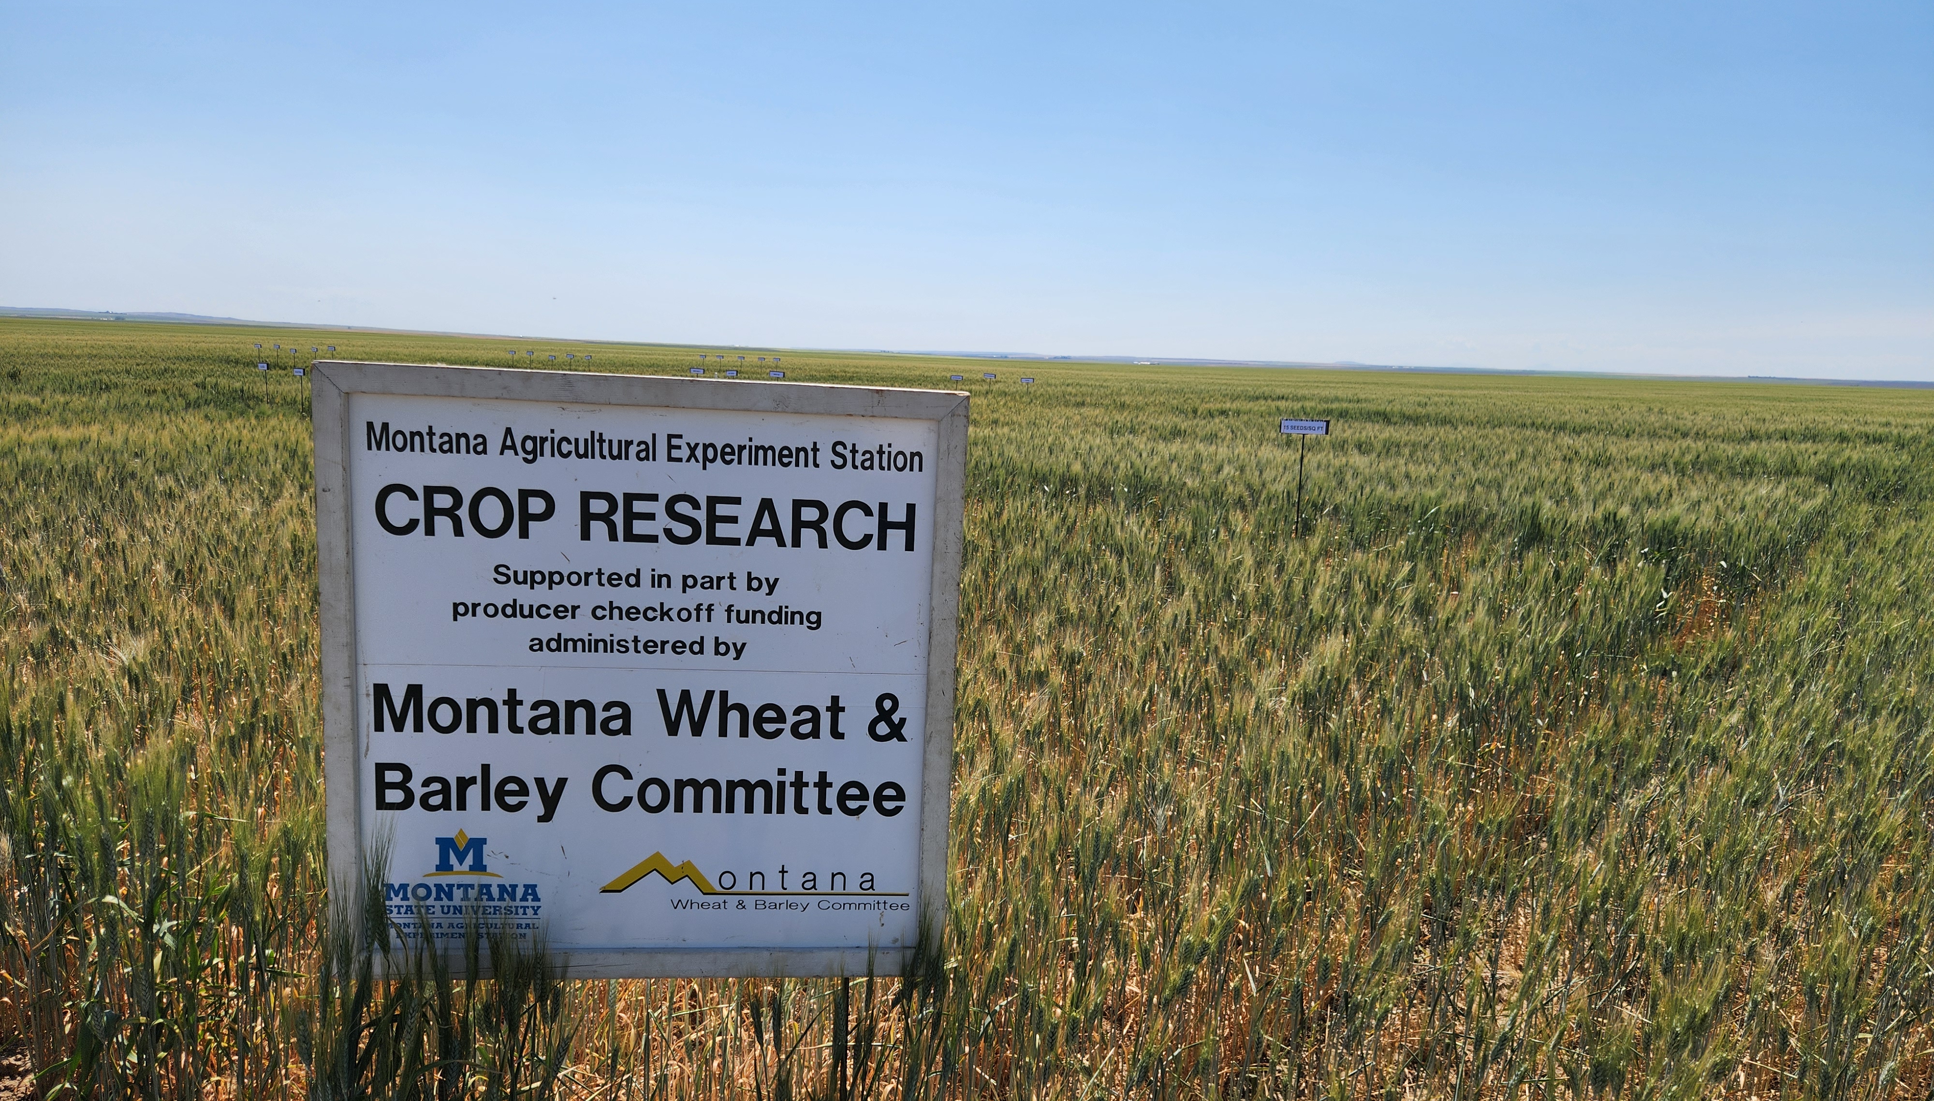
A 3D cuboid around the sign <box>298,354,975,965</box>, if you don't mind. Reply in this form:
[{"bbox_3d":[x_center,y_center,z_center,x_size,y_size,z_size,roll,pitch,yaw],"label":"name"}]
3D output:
[{"bbox_3d":[-0.476,0.202,1.924,0.920,0.909,0.045,1,9,-6],"label":"sign"}]

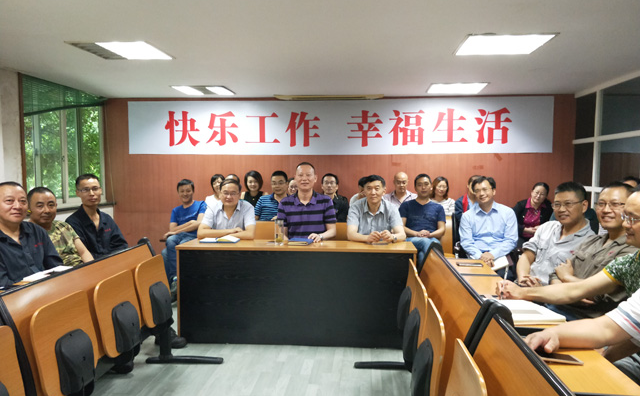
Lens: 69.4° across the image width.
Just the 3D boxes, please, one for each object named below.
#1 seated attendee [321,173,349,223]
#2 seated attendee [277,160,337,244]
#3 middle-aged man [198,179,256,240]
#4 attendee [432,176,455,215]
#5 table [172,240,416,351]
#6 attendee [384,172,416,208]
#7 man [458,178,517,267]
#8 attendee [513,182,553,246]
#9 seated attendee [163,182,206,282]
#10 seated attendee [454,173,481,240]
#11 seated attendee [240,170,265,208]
[{"bbox_3d":[0.118,0.391,5.230,0.480,1.335,0.720,0,3,0],"label":"seated attendee"},{"bbox_3d":[-0.123,0.397,4.229,0.540,1.435,0.720,0,3,0],"label":"seated attendee"},{"bbox_3d":[-0.822,0.476,4.183,0.530,1.283,0.700,0,3,-2],"label":"middle-aged man"},{"bbox_3d":[1.382,0.403,5.331,0.440,1.299,0.720,0,3,9],"label":"attendee"},{"bbox_3d":[-0.170,0.762,3.838,1.870,0.750,0.460,0,3,5],"label":"table"},{"bbox_3d":[0.932,0.377,5.379,0.480,1.346,0.720,0,3,6],"label":"attendee"},{"bbox_3d":[1.458,0.472,4.033,0.520,1.307,0.750,1,3,20],"label":"man"},{"bbox_3d":[2.310,0.454,5.033,0.460,1.231,0.720,1,3,20],"label":"attendee"},{"bbox_3d":[-1.348,0.442,4.882,0.480,1.272,0.720,0,3,5],"label":"seated attendee"},{"bbox_3d":[1.727,0.408,5.131,0.480,1.313,0.720,1,3,14],"label":"seated attendee"},{"bbox_3d":[-0.751,0.368,5.329,0.420,1.369,0.700,0,3,-3],"label":"seated attendee"}]

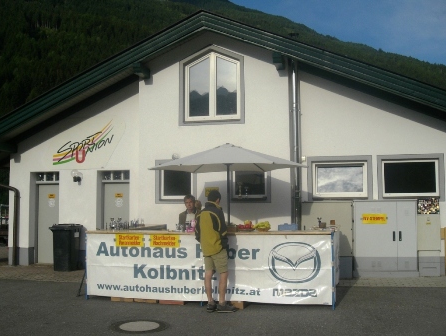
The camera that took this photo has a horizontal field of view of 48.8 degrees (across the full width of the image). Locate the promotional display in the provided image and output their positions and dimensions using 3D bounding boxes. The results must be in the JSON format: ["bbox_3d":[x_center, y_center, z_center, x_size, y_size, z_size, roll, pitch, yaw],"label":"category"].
[{"bbox_3d":[-0.338,1.543,7.660,4.021,1.013,0.060,-2,-4,16],"label":"promotional display"}]

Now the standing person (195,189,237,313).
[{"bbox_3d":[-0.102,1.228,7.375,0.550,1.770,0.450,-3,-5,40],"label":"standing person"}]

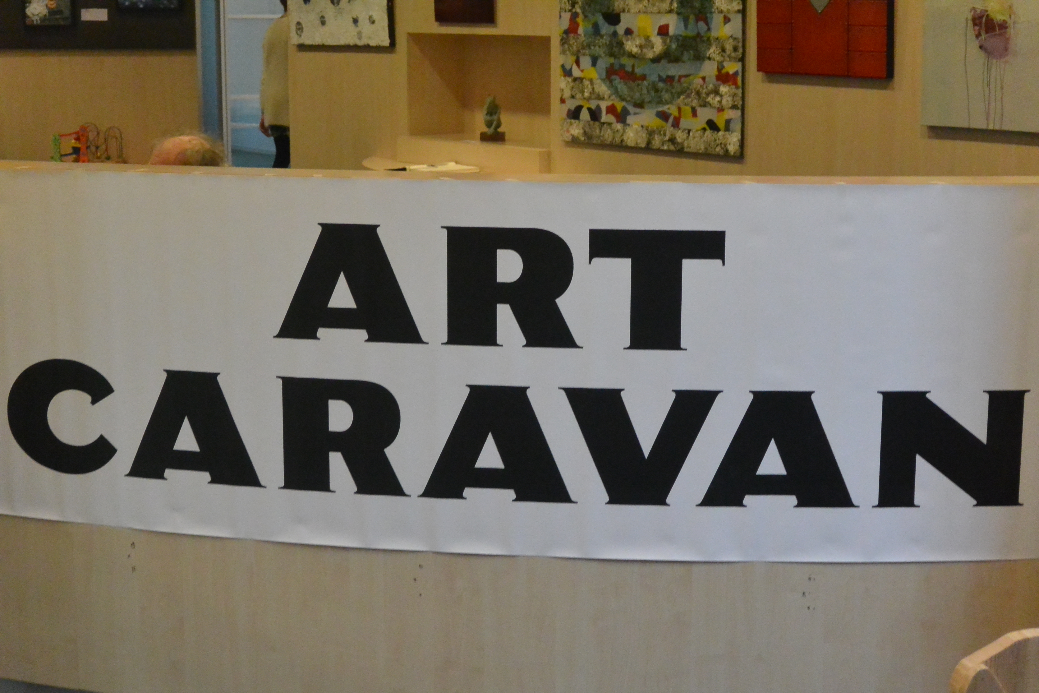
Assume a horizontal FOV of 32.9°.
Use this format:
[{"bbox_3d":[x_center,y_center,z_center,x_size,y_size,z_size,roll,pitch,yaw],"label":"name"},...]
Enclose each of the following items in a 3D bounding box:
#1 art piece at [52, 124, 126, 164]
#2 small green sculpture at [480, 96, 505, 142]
[{"bbox_3d":[-1.835,-0.861,7.500,0.300,0.172,0.200,0,11,0],"label":"art piece"},{"bbox_3d":[-0.112,-0.945,7.300,0.104,0.186,0.085,0,11,2],"label":"small green sculpture"}]

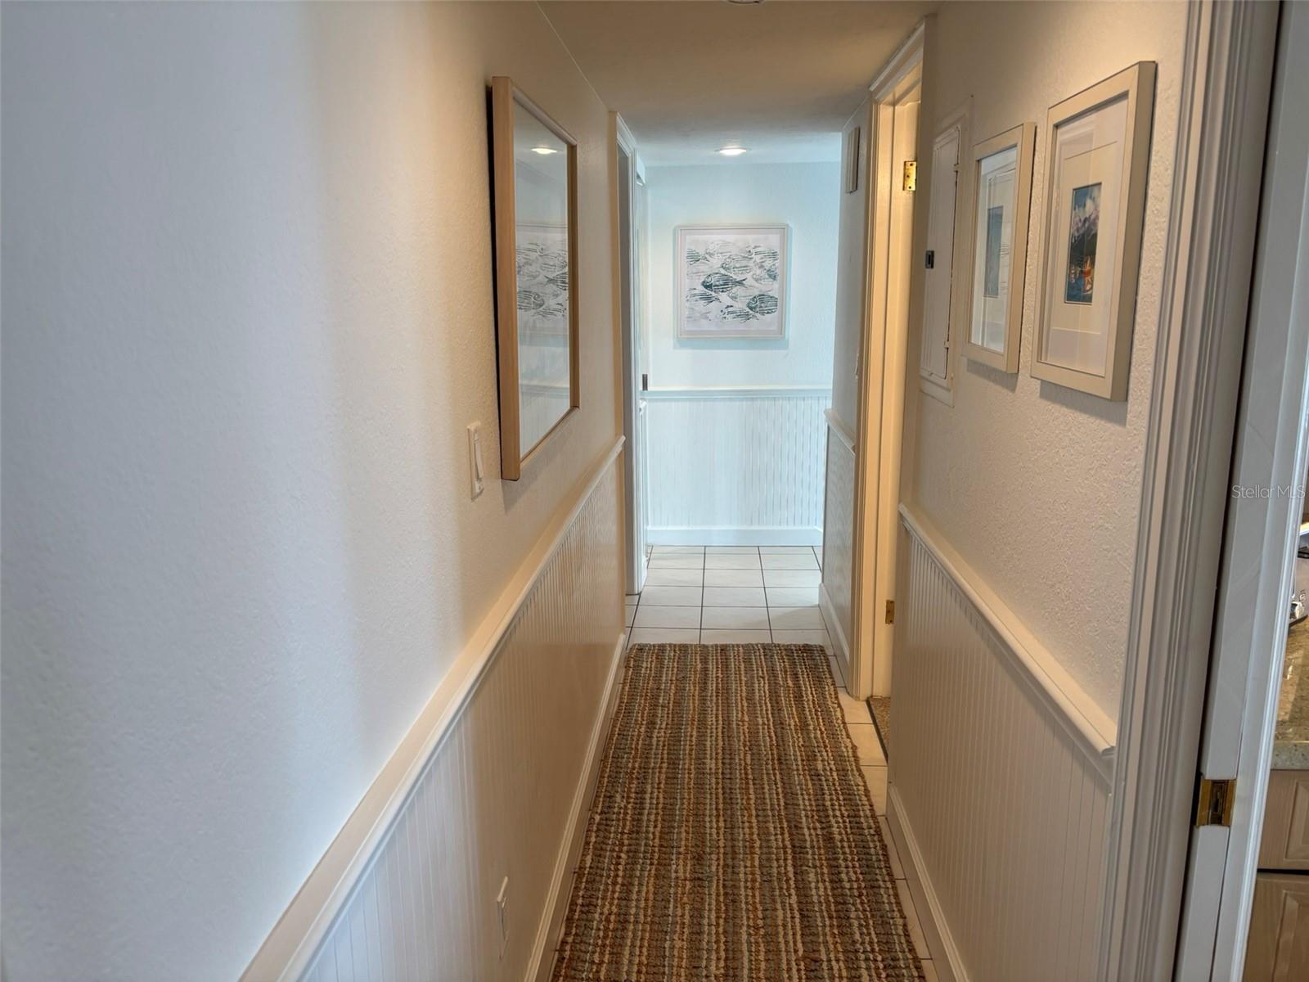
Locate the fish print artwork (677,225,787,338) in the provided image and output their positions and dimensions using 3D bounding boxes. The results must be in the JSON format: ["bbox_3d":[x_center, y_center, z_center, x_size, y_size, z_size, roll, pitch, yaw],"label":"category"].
[{"bbox_3d":[0.426,-1.141,5.385,0.607,0.609,0.037,0,12,3],"label":"fish print artwork"}]

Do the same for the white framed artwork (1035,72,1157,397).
[{"bbox_3d":[0.585,-0.338,1.332,0.022,0.393,0.315,0,12,3],"label":"white framed artwork"}]

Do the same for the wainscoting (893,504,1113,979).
[{"bbox_3d":[0.610,0.608,2.037,0.048,0.907,1.436,0,12,3],"label":"wainscoting"}]

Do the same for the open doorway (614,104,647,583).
[{"bbox_3d":[-0.128,-0.481,4.426,0.084,2.095,0.835,0,12,3],"label":"open doorway"}]

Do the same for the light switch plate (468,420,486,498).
[{"bbox_3d":[-0.294,-0.052,1.619,0.010,0.114,0.076,0,12,3],"label":"light switch plate"}]

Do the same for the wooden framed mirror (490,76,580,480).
[{"bbox_3d":[-0.243,-0.458,2.187,0.044,0.700,0.859,0,12,3],"label":"wooden framed mirror"}]

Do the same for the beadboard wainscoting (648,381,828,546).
[{"bbox_3d":[0.471,-0.119,5.585,1.058,0.908,0.051,0,12,3],"label":"beadboard wainscoting"}]

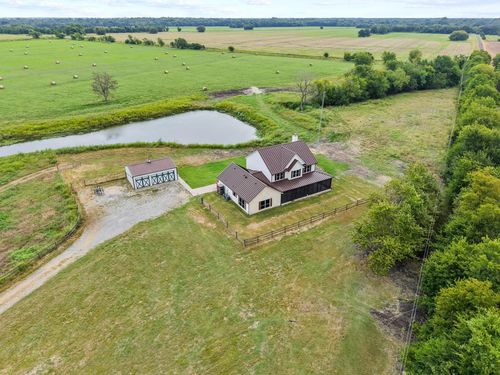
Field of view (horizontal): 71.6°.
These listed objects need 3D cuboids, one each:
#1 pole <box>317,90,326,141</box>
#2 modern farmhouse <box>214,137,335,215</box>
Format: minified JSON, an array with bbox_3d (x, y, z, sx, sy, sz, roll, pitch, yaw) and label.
[{"bbox_3d":[19.400,-18.735,93.950,0.350,13.700,0.350,0,26,0],"label":"pole"},{"bbox_3d":[5.236,-3.635,68.672,20.160,8.915,12.978,-14,30,-26],"label":"modern farmhouse"}]

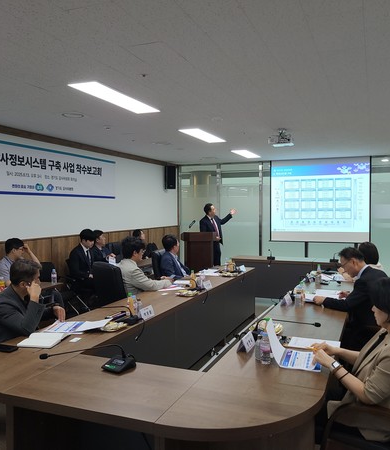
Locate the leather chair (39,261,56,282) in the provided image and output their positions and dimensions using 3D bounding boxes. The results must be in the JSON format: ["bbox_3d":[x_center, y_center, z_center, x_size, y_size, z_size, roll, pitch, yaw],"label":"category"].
[{"bbox_3d":[-1.773,0.974,6.007,0.600,0.880,0.560,0,2,22],"label":"leather chair"}]

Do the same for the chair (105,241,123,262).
[{"bbox_3d":[-1.107,0.834,7.449,0.650,1.070,0.620,0,2,22],"label":"chair"}]

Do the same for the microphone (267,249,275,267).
[{"bbox_3d":[1.364,0.519,7.923,0.130,0.180,0.220,0,2,22],"label":"microphone"}]

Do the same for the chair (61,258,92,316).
[{"bbox_3d":[-1.494,0.947,6.487,0.600,0.900,0.560,0,2,22],"label":"chair"}]

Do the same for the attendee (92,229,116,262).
[{"bbox_3d":[-1.337,0.716,7.115,0.789,1.275,0.506,0,2,12],"label":"attendee"}]

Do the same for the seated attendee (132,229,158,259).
[{"bbox_3d":[-0.827,0.704,8.012,0.720,1.280,0.500,0,2,14],"label":"seated attendee"}]

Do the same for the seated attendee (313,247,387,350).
[{"bbox_3d":[1.413,0.821,3.845,0.810,1.245,0.546,0,2,22],"label":"seated attendee"}]

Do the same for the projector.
[{"bbox_3d":[1.195,-1.193,6.132,0.314,0.223,0.304,0,2,22],"label":"projector"}]

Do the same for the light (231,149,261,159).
[{"bbox_3d":[1.042,-1.412,8.975,0.293,0.051,1.265,0,2,22],"label":"light"}]

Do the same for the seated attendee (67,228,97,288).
[{"bbox_3d":[-1.414,0.729,6.415,0.720,1.340,0.500,0,2,25],"label":"seated attendee"}]

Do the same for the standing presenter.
[{"bbox_3d":[0.475,0.423,9.312,0.420,1.740,0.720,1,2,44],"label":"standing presenter"}]

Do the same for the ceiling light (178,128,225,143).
[{"bbox_3d":[0.139,-1.294,6.531,0.300,0.050,1.200,0,2,22],"label":"ceiling light"}]

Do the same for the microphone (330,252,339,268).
[{"bbox_3d":[2.337,0.525,7.489,0.130,0.180,0.220,0,2,22],"label":"microphone"}]

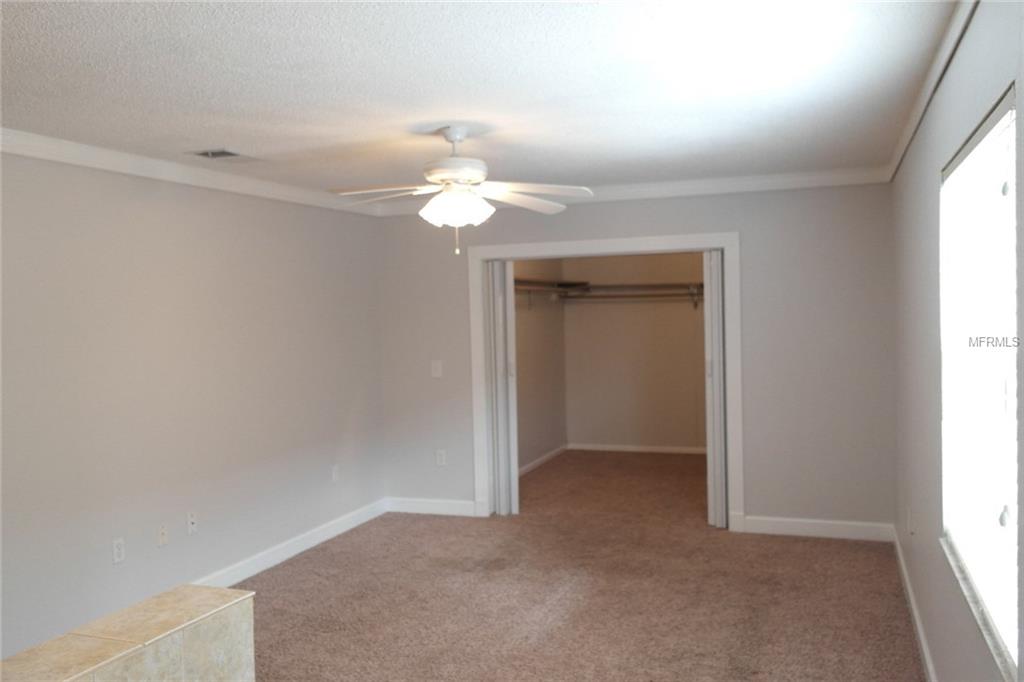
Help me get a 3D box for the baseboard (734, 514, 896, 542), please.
[{"bbox_3d":[2.111,1.295,5.875,0.968,0.110,0.016,-1,2,21],"label":"baseboard"}]

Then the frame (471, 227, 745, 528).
[{"bbox_3d":[0.670,0.311,6.379,2.061,2.112,0.130,-1,2,21],"label":"frame"}]

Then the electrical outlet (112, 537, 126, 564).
[{"bbox_3d":[-2.009,1.073,4.367,0.010,0.120,0.077,-1,2,21],"label":"electrical outlet"}]

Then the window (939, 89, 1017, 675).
[{"bbox_3d":[1.311,0.086,2.371,0.090,1.291,1.312,-1,2,21],"label":"window"}]

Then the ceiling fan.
[{"bbox_3d":[-0.250,-0.700,3.935,1.270,0.570,1.270,-1,2,21],"label":"ceiling fan"}]

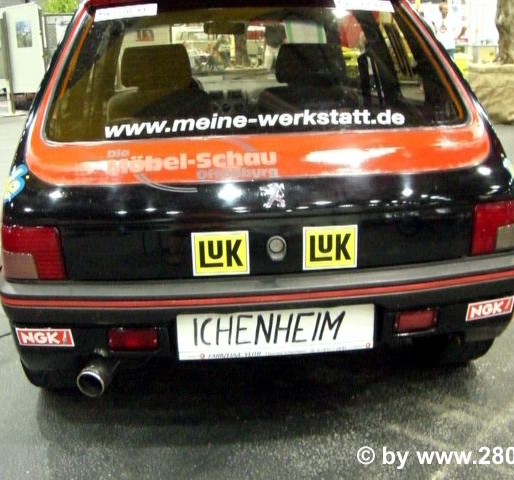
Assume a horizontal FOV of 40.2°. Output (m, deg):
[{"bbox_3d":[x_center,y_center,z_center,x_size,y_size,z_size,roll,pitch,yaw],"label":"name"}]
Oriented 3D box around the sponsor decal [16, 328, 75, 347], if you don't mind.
[{"bbox_3d":[-0.572,0.264,1.900,0.163,0.053,0.010,-1,21,13],"label":"sponsor decal"}]

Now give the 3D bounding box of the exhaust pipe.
[{"bbox_3d":[-0.439,0.365,1.950,0.075,0.075,0.160,-1,16,3],"label":"exhaust pipe"}]

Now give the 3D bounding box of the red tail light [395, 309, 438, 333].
[{"bbox_3d":[0.438,0.217,1.935,0.121,0.054,0.040,-5,16,-9],"label":"red tail light"}]

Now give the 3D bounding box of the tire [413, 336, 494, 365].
[{"bbox_3d":[0.657,0.164,2.545,0.180,0.566,0.566,-3,16,-5],"label":"tire"}]

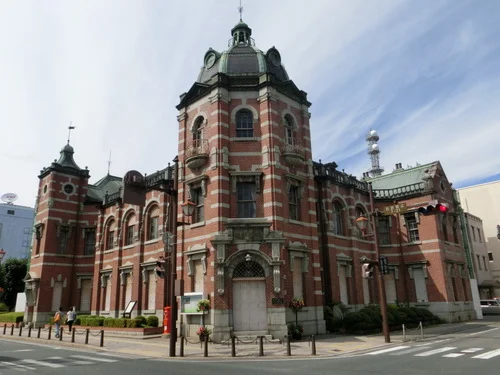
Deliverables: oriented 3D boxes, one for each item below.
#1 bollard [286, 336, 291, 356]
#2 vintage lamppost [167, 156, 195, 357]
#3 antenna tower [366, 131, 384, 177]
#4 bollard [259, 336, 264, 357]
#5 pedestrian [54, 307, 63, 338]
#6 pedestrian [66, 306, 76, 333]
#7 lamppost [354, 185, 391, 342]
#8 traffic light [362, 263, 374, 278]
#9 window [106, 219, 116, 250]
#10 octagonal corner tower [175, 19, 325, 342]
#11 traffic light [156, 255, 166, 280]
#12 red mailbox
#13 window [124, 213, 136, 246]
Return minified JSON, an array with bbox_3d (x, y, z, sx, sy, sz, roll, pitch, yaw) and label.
[{"bbox_3d":[1.341,5.486,14.053,0.130,0.680,0.130,-1,-16,-1],"label":"bollard"},{"bbox_3d":[-2.568,2.441,15.694,0.950,7.590,0.420,14,-23,-43],"label":"vintage lamppost"},{"bbox_3d":[57.842,-14.979,186.383,5.600,23.000,5.600,14,-23,-43],"label":"antenna tower"},{"bbox_3d":[0.387,5.485,13.965,0.170,0.626,0.170,-1,-16,0],"label":"bollard"},{"bbox_3d":[-10.870,7.746,23.206,0.480,1.672,0.380,-13,-20,33],"label":"pedestrian"},{"bbox_3d":[-11.503,8.606,26.167,0.540,1.660,0.400,10,-20,-36],"label":"pedestrian"},{"bbox_3d":[5.373,3.188,17.991,0.420,6.935,0.950,14,-23,-43],"label":"lamppost"},{"bbox_3d":[5.155,3.624,17.592,0.370,0.680,0.300,14,-23,-43],"label":"traffic light"},{"bbox_3d":[-10.834,3.709,31.787,0.270,2.420,1.400,14,-22,-43],"label":"window"},{"bbox_3d":[-0.285,-1.796,25.363,8.300,20.700,8.300,-1,-16,-1],"label":"octagonal corner tower"},{"bbox_3d":[-3.349,3.035,15.305,0.300,0.750,0.360,14,-23,-43],"label":"traffic light"},{"bbox_3d":[-4.111,6.694,20.404,0.400,1.343,0.400,-12,-19,32],"label":"red mailbox"},{"bbox_3d":[-8.742,3.080,29.742,0.270,2.420,1.400,14,-22,-43],"label":"window"}]

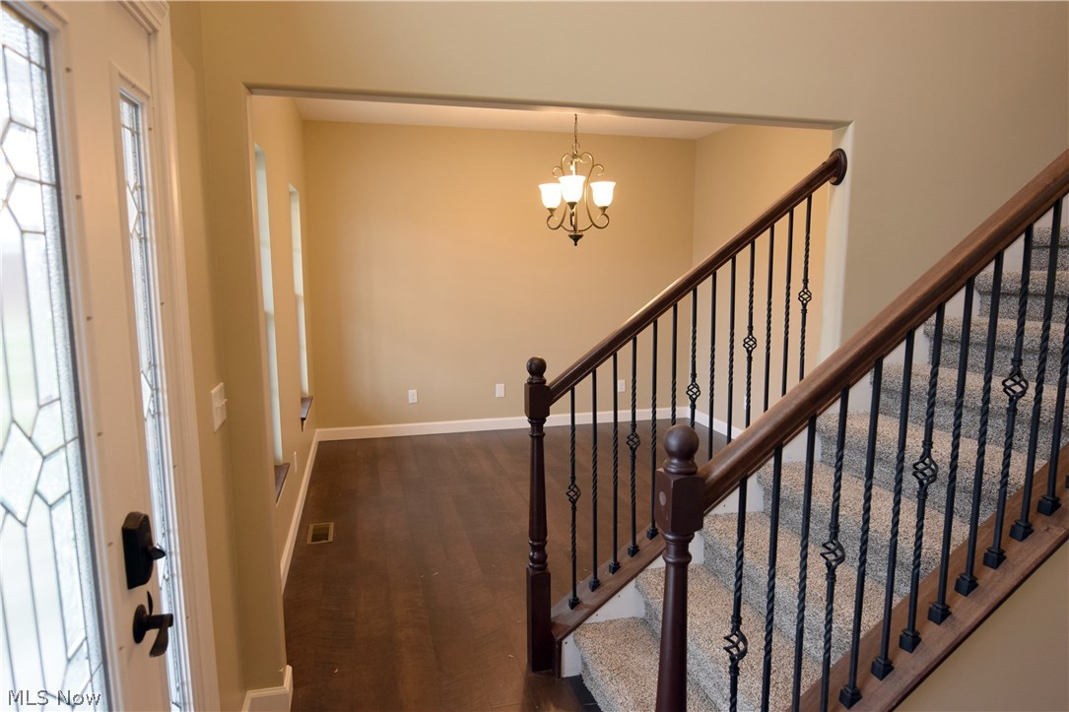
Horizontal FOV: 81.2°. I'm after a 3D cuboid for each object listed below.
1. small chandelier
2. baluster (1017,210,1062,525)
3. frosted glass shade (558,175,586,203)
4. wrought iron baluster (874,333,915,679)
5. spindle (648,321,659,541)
[{"bbox_3d":[0.265,-1.164,3.991,0.500,0.889,0.500,-1,8,0],"label":"small chandelier"},{"bbox_3d":[1.316,0.051,1.623,0.032,0.895,0.032,-3,9,-15],"label":"baluster"},{"bbox_3d":[0.229,-1.017,3.797,0.160,0.150,0.160,-1,8,0],"label":"frosted glass shade"},{"bbox_3d":[0.899,0.384,1.554,0.032,0.895,0.032,-3,9,-15],"label":"wrought iron baluster"},{"bbox_3d":[0.479,0.301,2.491,0.032,0.895,0.032,-3,9,-15],"label":"spindle"}]

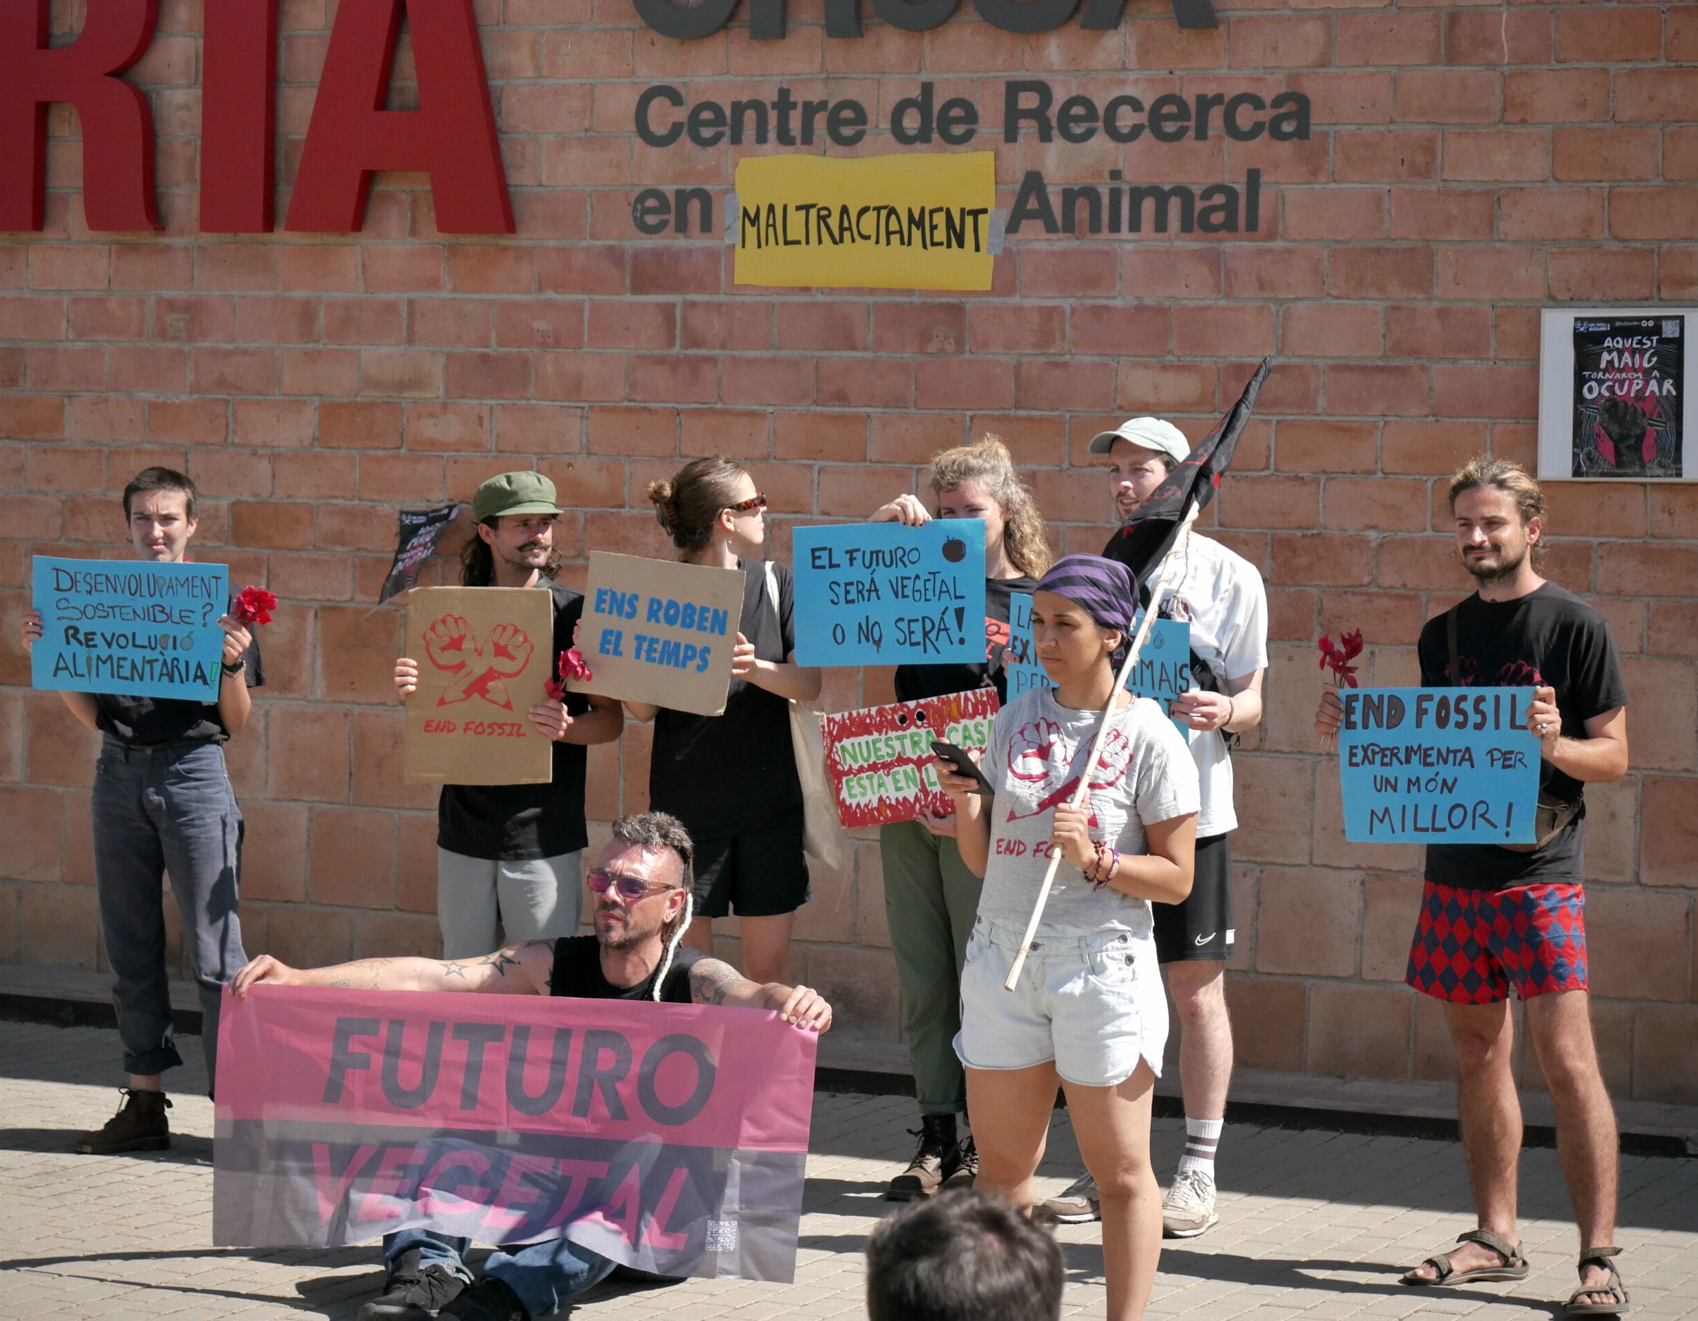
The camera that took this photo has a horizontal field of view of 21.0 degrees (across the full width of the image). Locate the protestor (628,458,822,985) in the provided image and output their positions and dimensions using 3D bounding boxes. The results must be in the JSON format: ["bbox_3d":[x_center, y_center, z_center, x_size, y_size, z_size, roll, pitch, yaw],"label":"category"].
[{"bbox_3d":[-0.308,0.384,10.866,0.540,1.727,0.450,2,2,4],"label":"protestor"}]

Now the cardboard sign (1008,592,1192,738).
[{"bbox_3d":[0.561,0.028,10.239,0.420,0.310,0.015,5,2,18],"label":"cardboard sign"}]

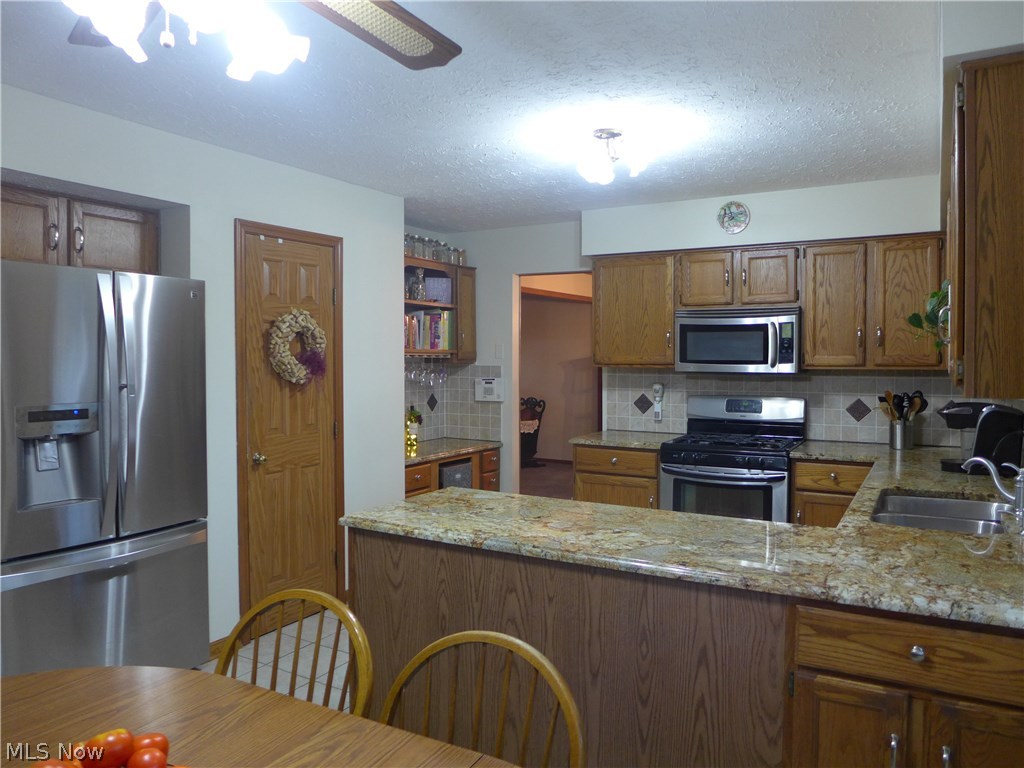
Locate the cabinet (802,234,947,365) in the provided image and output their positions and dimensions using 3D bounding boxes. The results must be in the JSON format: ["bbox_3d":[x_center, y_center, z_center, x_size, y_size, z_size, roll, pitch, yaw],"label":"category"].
[{"bbox_3d":[2.119,-0.457,4.176,0.750,0.755,0.320,2,3,29],"label":"cabinet"}]

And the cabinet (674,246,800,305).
[{"bbox_3d":[1.463,-0.670,4.530,0.757,0.372,0.320,2,3,29],"label":"cabinet"}]

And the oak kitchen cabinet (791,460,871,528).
[{"bbox_3d":[1.956,0.855,4.205,0.472,0.877,0.627,1,3,31],"label":"oak kitchen cabinet"}]

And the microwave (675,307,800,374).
[{"bbox_3d":[1.479,-0.277,4.580,0.756,0.408,0.389,1,3,31],"label":"microwave"}]

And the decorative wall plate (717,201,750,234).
[{"bbox_3d":[1.368,-1.025,4.378,0.204,0.204,0.025,2,3,30],"label":"decorative wall plate"}]

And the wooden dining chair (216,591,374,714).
[{"bbox_3d":[-0.547,0.955,1.405,0.440,0.950,0.520,1,3,12],"label":"wooden dining chair"}]

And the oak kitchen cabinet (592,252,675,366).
[{"bbox_3d":[0.880,-0.495,4.862,0.575,0.755,0.320,2,3,29],"label":"oak kitchen cabinet"}]

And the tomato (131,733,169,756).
[{"bbox_3d":[-0.633,0.637,1.240,0.070,0.057,0.066,2,3,29],"label":"tomato"}]

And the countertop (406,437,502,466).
[{"bbox_3d":[-0.602,0.492,5.252,0.600,0.036,1.130,2,3,32],"label":"countertop"}]

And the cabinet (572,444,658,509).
[{"bbox_3d":[0.833,0.832,4.878,0.608,0.877,0.627,1,3,31],"label":"cabinet"}]

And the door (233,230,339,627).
[{"bbox_3d":[-1.188,0.240,3.846,0.080,2.130,0.730,2,3,32],"label":"door"}]

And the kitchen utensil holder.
[{"bbox_3d":[2.318,0.297,4.224,0.140,0.160,0.140,1,3,31],"label":"kitchen utensil holder"}]

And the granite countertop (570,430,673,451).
[{"bbox_3d":[0.823,0.375,4.851,0.613,0.037,0.649,1,3,31],"label":"granite countertop"}]

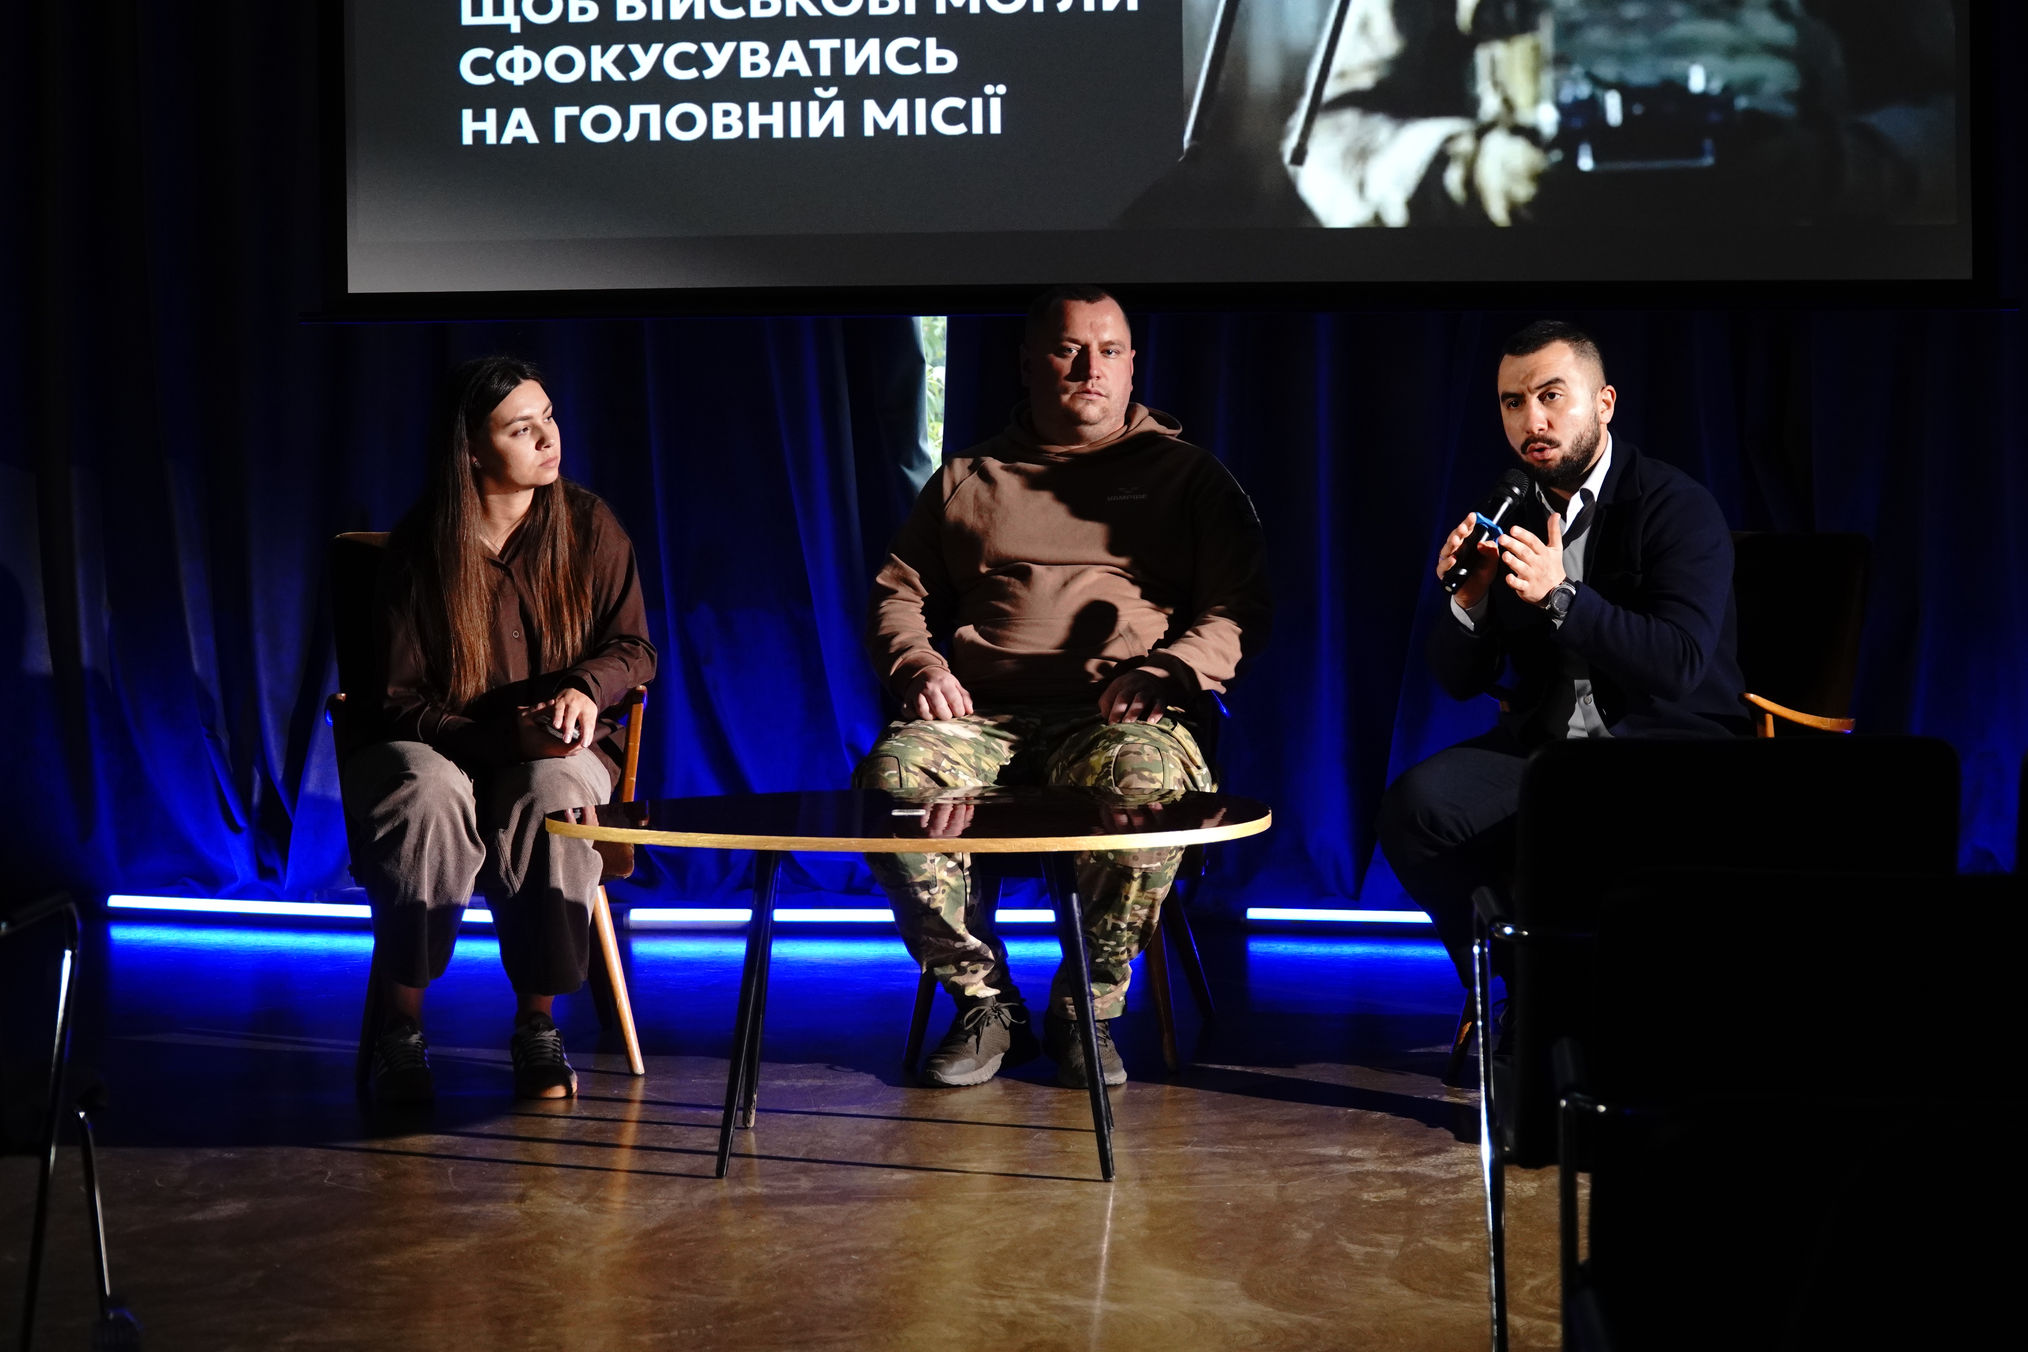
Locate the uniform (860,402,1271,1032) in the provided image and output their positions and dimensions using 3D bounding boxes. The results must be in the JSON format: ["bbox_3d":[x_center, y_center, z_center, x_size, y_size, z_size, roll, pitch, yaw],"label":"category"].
[{"bbox_3d":[0.101,0.051,7.864,0.700,1.045,0.680,0,3,5],"label":"uniform"}]

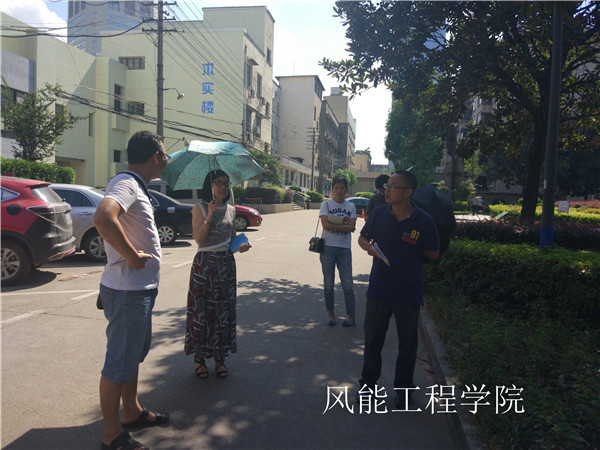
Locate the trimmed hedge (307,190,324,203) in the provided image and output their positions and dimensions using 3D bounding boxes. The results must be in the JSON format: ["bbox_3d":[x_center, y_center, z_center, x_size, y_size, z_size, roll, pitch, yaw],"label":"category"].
[{"bbox_3d":[1.629,-2.943,51.000,1.900,1.250,2.300,1,4,11],"label":"trimmed hedge"}]

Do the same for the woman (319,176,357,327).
[{"bbox_3d":[0.425,0.289,5.500,0.460,1.640,0.340,1,4,6],"label":"woman"}]

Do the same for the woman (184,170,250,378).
[{"bbox_3d":[-0.683,0.380,3.970,0.520,1.640,0.420,0,4,-16],"label":"woman"}]

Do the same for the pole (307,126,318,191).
[{"bbox_3d":[1.500,-6.924,56.000,1.450,8.600,0.400,0,4,-10],"label":"pole"}]

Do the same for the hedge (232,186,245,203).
[{"bbox_3d":[-4.057,-1.915,31.500,1.500,1.150,2.500,1,4,11],"label":"hedge"}]

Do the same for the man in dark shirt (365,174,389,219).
[{"bbox_3d":[1.013,0.255,5.750,0.500,1.700,0.380,2,4,24],"label":"man in dark shirt"}]

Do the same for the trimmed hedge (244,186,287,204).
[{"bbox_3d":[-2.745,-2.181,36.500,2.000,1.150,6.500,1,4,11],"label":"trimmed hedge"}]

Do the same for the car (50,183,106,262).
[{"bbox_3d":[-5.550,-0.136,10.100,4.700,1.470,1.820,0,4,-16],"label":"car"}]

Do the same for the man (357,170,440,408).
[{"bbox_3d":[0.721,0.450,3.550,0.600,1.690,0.400,2,4,19],"label":"man"}]

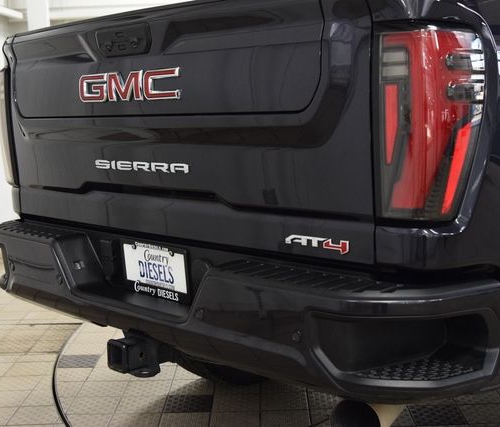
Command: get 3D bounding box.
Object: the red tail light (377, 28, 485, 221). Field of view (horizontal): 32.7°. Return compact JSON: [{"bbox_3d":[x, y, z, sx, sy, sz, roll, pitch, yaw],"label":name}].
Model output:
[{"bbox_3d":[0.391,-0.192,1.856,0.185,0.409,0.163,-8,10,-43],"label":"red tail light"}]

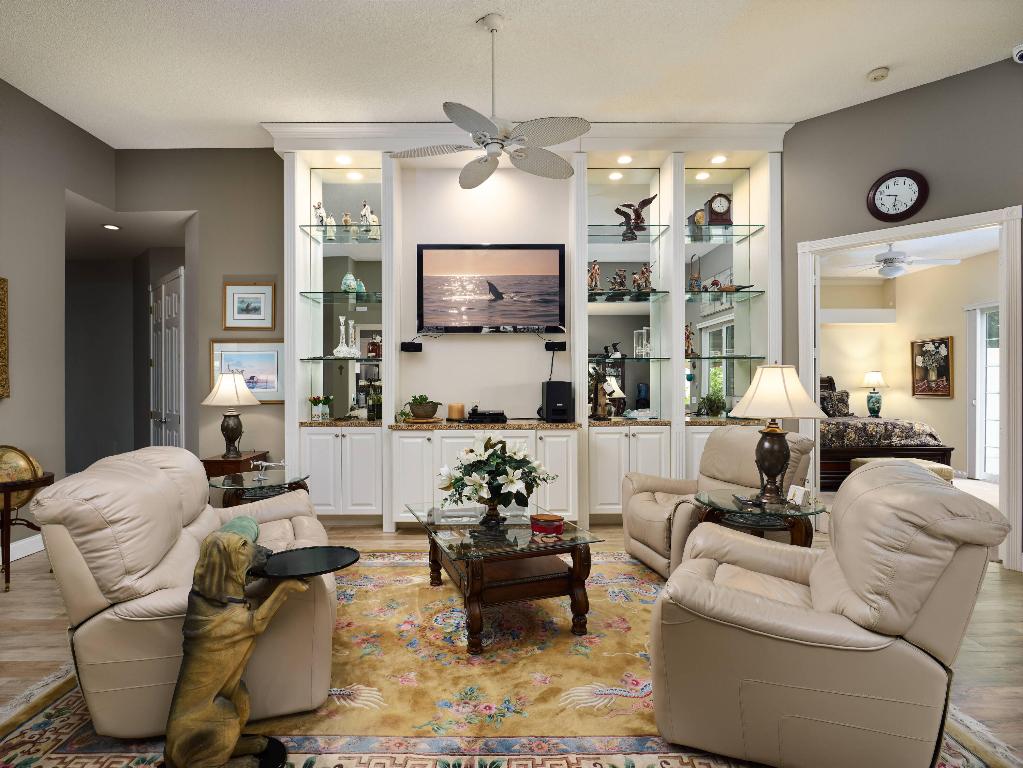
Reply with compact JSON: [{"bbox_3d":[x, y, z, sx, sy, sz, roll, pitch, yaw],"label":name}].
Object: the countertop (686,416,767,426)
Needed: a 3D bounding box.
[{"bbox_3d":[1.905,0.357,4.900,0.740,0.043,0.290,0,0,-1],"label":"countertop"}]

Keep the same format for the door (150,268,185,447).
[{"bbox_3d":[-3.940,0.060,6.040,1.250,2.480,0.070,0,0,43],"label":"door"}]

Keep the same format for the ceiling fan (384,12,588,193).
[{"bbox_3d":[-0.117,-1.785,3.210,1.260,0.860,1.260,0,0,0],"label":"ceiling fan"}]

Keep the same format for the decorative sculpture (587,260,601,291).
[{"bbox_3d":[0.745,-0.949,4.740,0.125,0.298,0.115,0,0,0],"label":"decorative sculpture"}]

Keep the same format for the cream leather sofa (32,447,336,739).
[{"bbox_3d":[-1.465,0.785,2.700,1.090,0.990,1.520,0,0,-19],"label":"cream leather sofa"}]

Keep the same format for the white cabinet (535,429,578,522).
[{"bbox_3d":[0.372,0.759,4.410,0.330,0.750,0.025,0,0,0],"label":"white cabinet"}]

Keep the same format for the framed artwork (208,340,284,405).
[{"bbox_3d":[-2.460,-0.119,5.000,0.740,0.615,0.035,0,0,0],"label":"framed artwork"}]

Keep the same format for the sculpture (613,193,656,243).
[{"bbox_3d":[1.165,-1.570,4.890,0.340,0.345,0.210,0,0,37],"label":"sculpture"}]

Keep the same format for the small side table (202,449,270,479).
[{"bbox_3d":[-2.376,0.957,4.620,0.350,0.660,0.540,0,0,0],"label":"small side table"}]

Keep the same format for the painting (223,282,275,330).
[{"bbox_3d":[-2.440,-0.725,4.950,0.475,0.455,0.030,0,0,-1],"label":"painting"}]

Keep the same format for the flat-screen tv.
[{"bbox_3d":[-0.188,-0.868,4.860,1.345,0.810,0.090,0,0,0],"label":"flat-screen tv"}]

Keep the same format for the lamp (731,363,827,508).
[{"bbox_3d":[1.450,0.270,2.900,0.530,0.770,0.530,0,0,0],"label":"lamp"}]

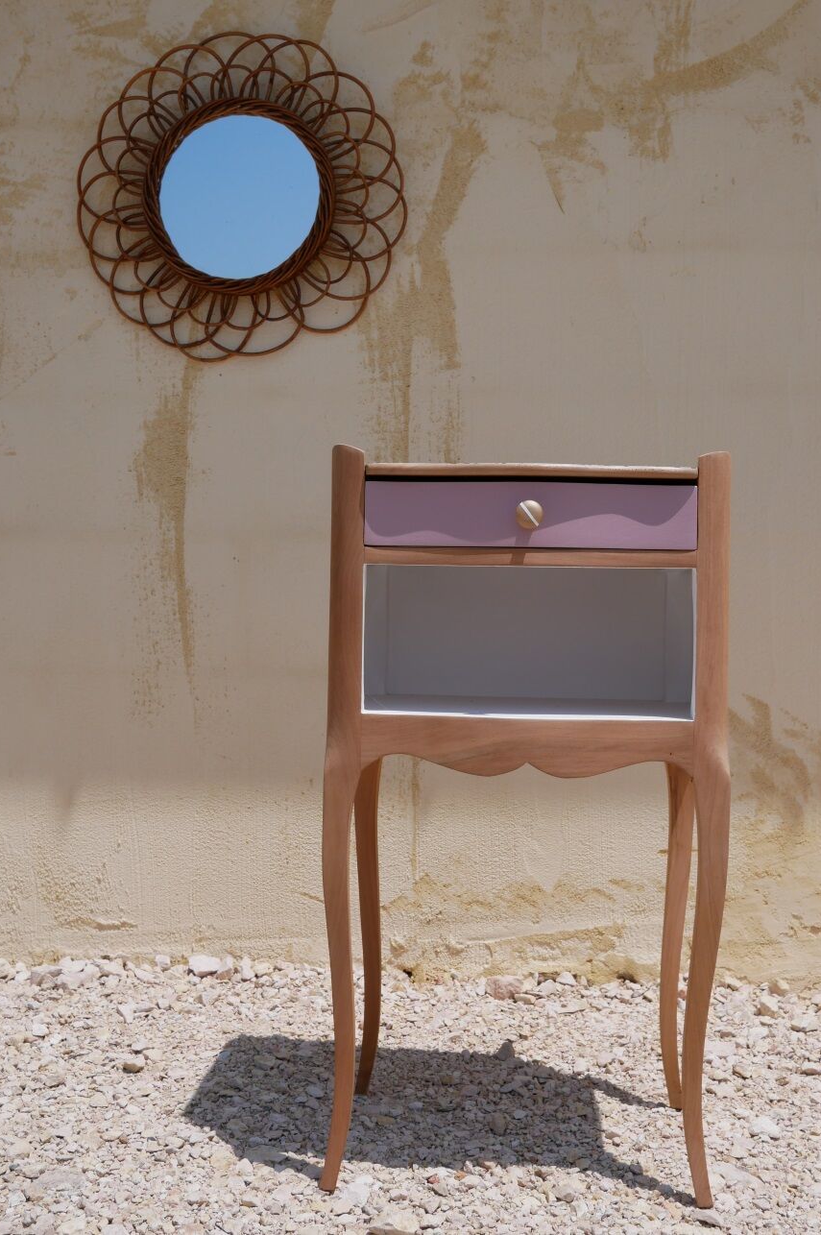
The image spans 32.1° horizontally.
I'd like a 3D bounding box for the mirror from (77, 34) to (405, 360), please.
[{"bbox_3d":[-0.255,-0.633,2.150,0.500,0.495,0.040,1,0,6],"label":"mirror"}]

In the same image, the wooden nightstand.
[{"bbox_3d":[0.114,0.191,1.445,0.373,0.690,0.300,1,0,4],"label":"wooden nightstand"}]

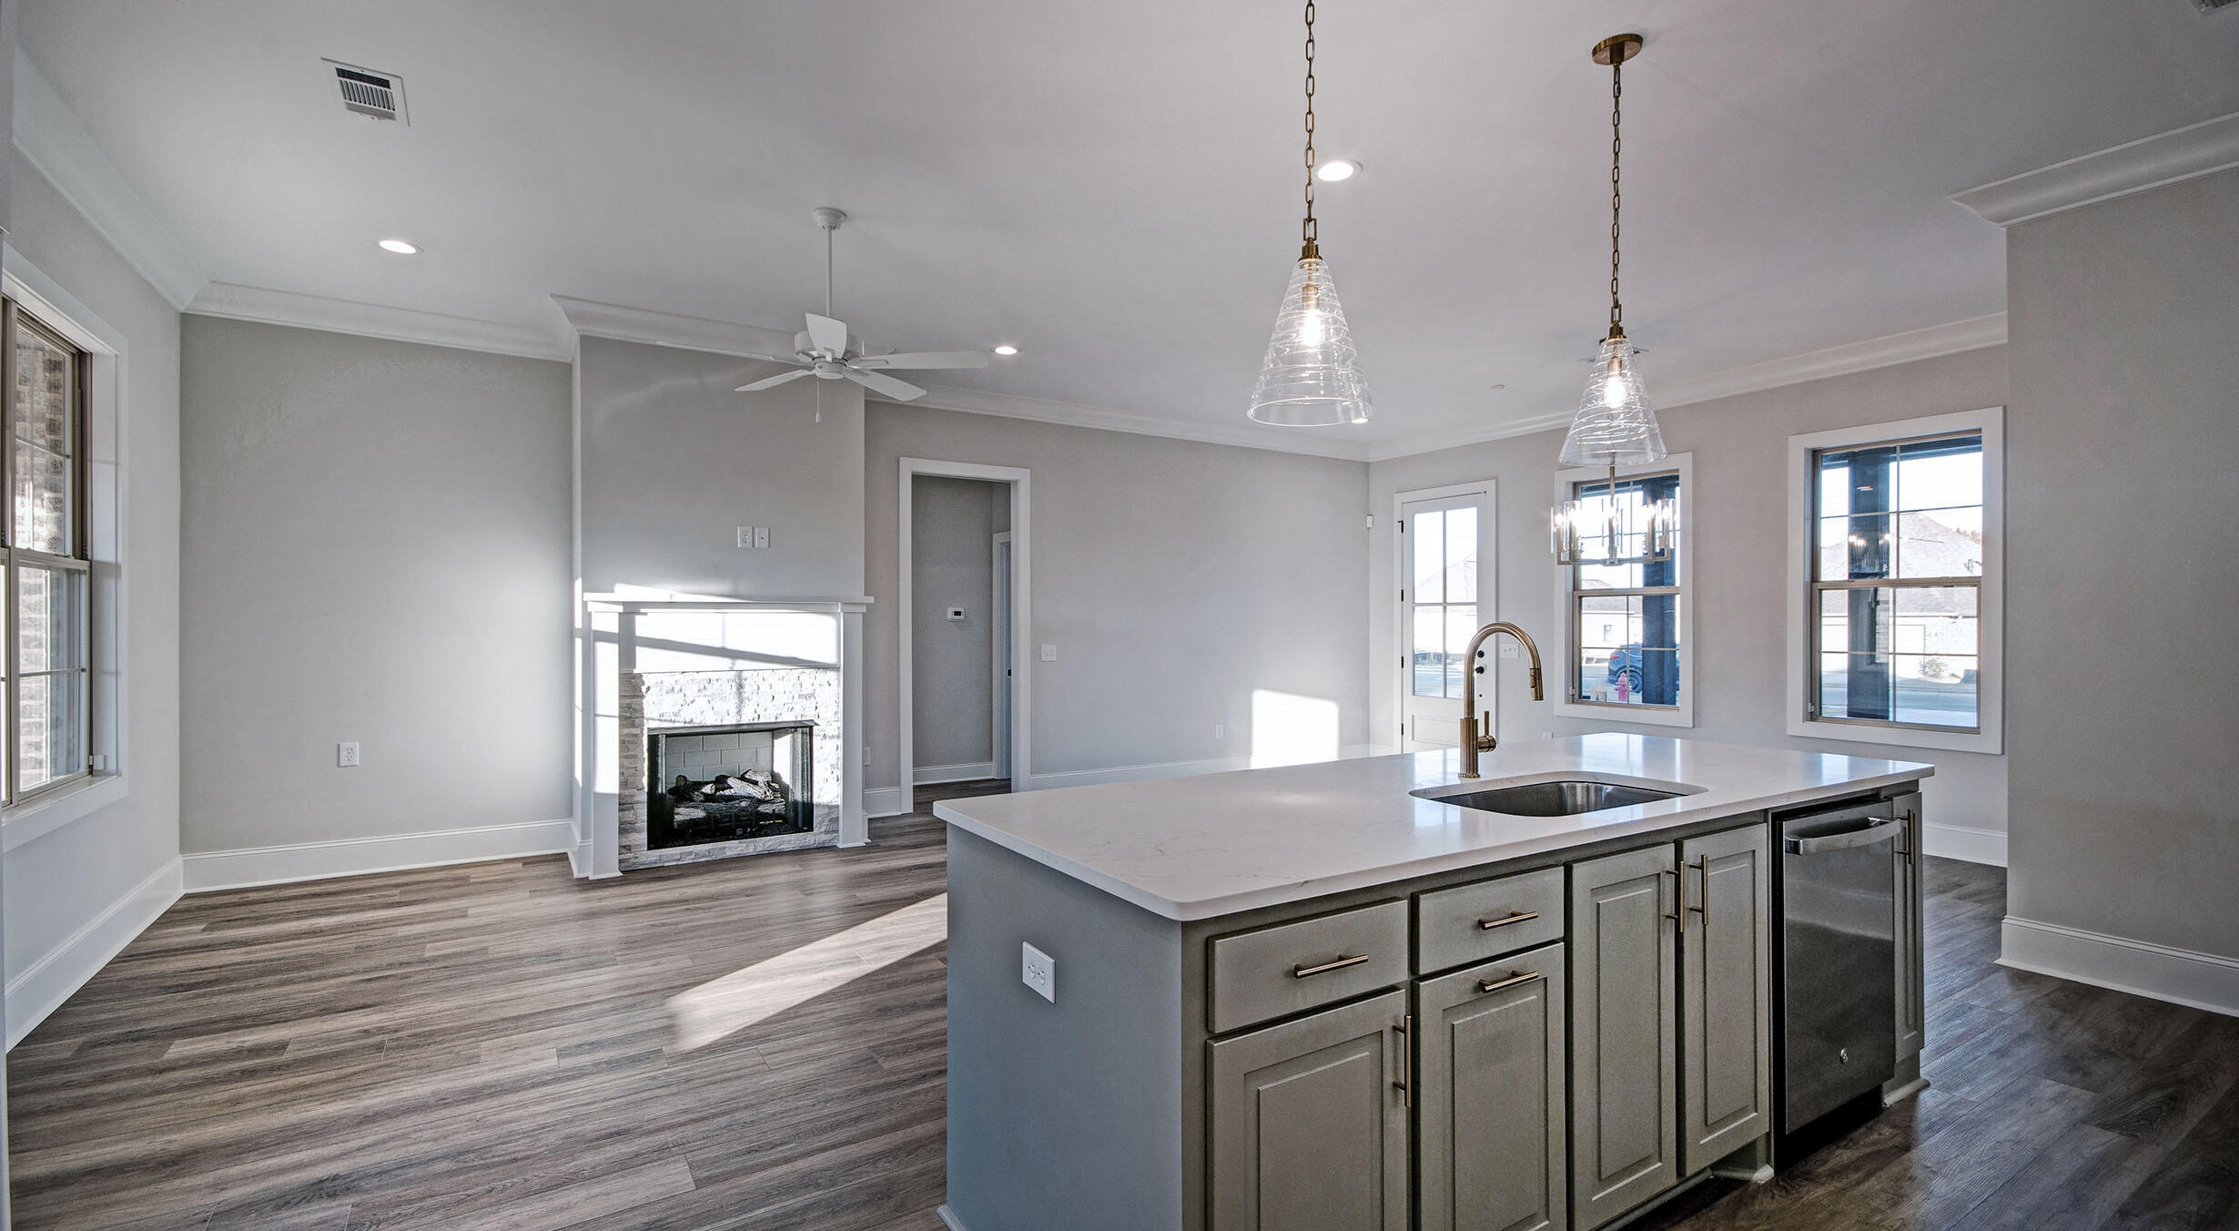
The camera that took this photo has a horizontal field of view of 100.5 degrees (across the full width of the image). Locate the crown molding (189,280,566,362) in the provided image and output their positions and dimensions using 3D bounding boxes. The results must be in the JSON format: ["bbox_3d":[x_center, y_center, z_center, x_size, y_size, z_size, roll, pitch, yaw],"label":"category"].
[{"bbox_3d":[-3.893,-1.576,4.996,1.652,0.155,0.125,0,0,-32],"label":"crown molding"}]

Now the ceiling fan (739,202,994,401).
[{"bbox_3d":[-1.176,-1.309,3.802,1.300,0.710,1.300,0,0,-32],"label":"ceiling fan"}]

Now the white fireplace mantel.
[{"bbox_3d":[-2.237,0.638,5.415,1.554,1.512,0.420,0,0,-32],"label":"white fireplace mantel"}]

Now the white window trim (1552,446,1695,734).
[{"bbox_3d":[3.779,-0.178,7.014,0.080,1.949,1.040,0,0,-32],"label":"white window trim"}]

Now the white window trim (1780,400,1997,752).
[{"bbox_3d":[4.681,-0.193,5.653,0.120,1.939,1.049,0,0,-32],"label":"white window trim"}]

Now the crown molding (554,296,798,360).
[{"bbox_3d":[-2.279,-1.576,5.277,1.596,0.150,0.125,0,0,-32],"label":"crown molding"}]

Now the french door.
[{"bbox_3d":[2.933,0.139,8.378,0.100,2.520,1.015,0,0,-32],"label":"french door"}]

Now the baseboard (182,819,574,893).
[{"bbox_3d":[-3.924,1.295,5.040,1.652,0.193,0.025,0,0,-32],"label":"baseboard"}]

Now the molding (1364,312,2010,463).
[{"bbox_3d":[3.691,-1.584,7.019,0.125,0.150,4.858,0,0,-32],"label":"molding"}]

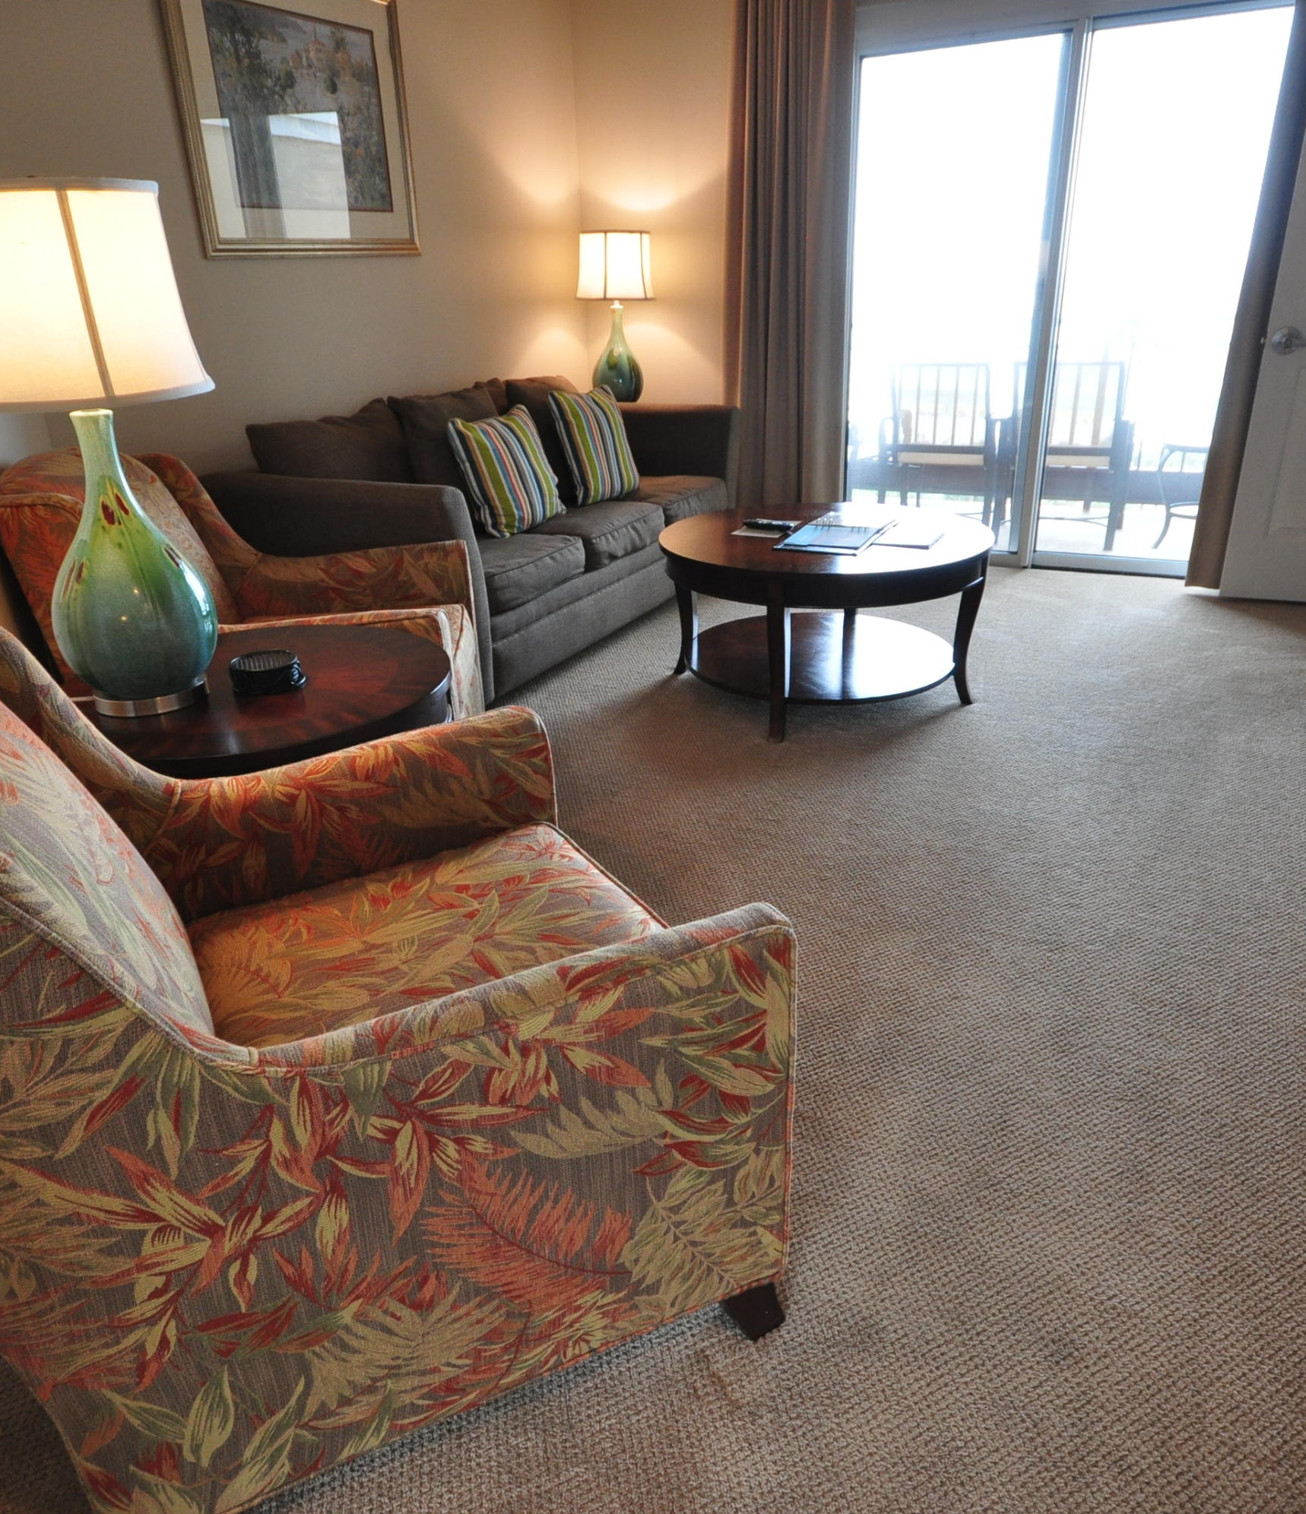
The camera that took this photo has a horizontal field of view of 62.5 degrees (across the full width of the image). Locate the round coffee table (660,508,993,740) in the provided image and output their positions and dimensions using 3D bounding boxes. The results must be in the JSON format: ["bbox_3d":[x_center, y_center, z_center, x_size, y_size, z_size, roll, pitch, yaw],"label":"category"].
[{"bbox_3d":[0.502,-0.434,3.258,0.965,0.484,0.965,-2,24,1],"label":"round coffee table"}]

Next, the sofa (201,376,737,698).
[{"bbox_3d":[-0.475,-0.952,4.072,0.880,0.835,2.100,10,27,25],"label":"sofa"}]

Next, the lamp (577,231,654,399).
[{"bbox_3d":[-0.154,-1.936,4.815,0.345,0.735,0.345,-2,24,1],"label":"lamp"}]

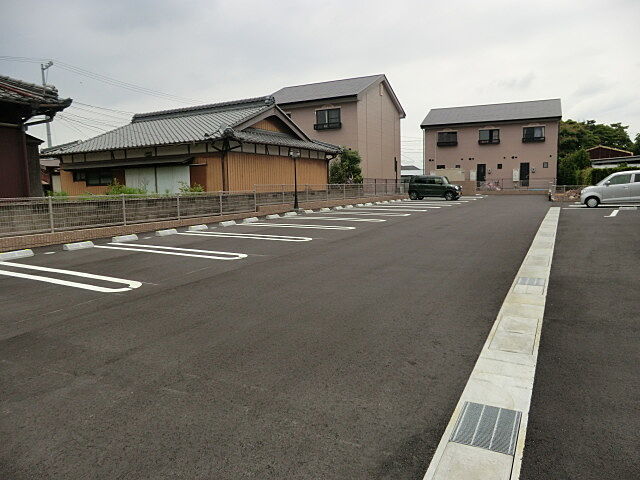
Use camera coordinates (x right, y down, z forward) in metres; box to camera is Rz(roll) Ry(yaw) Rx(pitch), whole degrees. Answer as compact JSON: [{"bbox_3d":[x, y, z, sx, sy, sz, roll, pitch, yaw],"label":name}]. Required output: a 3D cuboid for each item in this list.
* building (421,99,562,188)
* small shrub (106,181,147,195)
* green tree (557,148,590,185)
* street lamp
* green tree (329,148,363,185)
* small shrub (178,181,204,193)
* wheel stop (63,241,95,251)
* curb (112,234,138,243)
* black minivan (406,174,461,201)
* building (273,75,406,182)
[{"bbox_3d":[17.270,-9.290,44.397,12.100,8.400,9.400,3,9,28],"label":"building"},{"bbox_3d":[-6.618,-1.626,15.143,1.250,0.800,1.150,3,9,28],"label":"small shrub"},{"bbox_3d":[21.901,-6.057,38.275,2.700,3.600,2.600,3,9,28],"label":"green tree"},{"bbox_3d":[-1.086,-2.614,19.608,0.400,2.740,0.400,3,9,28],"label":"street lamp"},{"bbox_3d":[1.533,-4.048,26.764,1.800,2.900,1.800,3,9,28],"label":"green tree"},{"bbox_3d":[-4.903,-1.896,16.806,0.850,0.750,0.800,3,9,28],"label":"small shrub"},{"bbox_3d":[-5.119,0.133,9.446,0.180,0.120,0.560,3,9,28],"label":"wheel stop"},{"bbox_3d":[-4.655,-0.030,10.640,0.180,0.120,0.560,3,9,28],"label":"curb"},{"bbox_3d":[7.775,-3.548,30.183,3.395,1.665,1.475,3,9,28],"label":"black minivan"},{"bbox_3d":[0.998,-7.670,33.568,8.500,8.400,9.500,3,9,28],"label":"building"}]

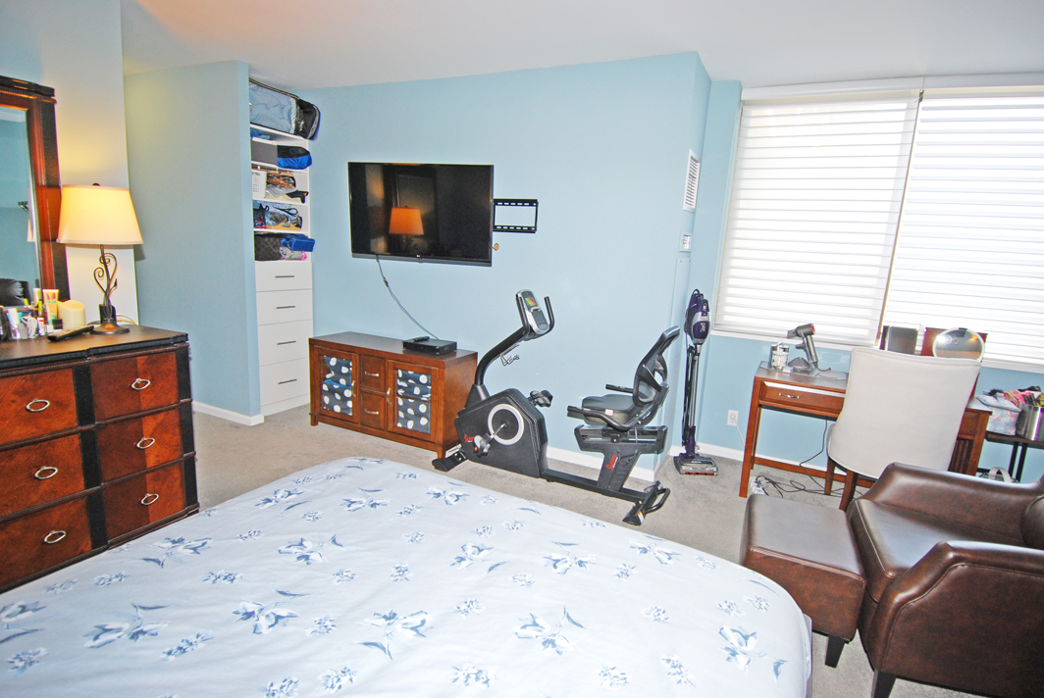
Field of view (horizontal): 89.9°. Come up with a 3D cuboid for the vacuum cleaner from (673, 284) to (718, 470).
[{"bbox_3d":[1.193,0.223,3.439,0.260,1.199,0.280,3,11,-2],"label":"vacuum cleaner"}]

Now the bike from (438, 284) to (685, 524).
[{"bbox_3d":[0.184,0.253,3.085,1.427,1.155,0.580,8,12,24],"label":"bike"}]

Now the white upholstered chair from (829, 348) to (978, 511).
[{"bbox_3d":[2.002,0.487,2.844,0.565,0.992,0.610,7,11,20],"label":"white upholstered chair"}]

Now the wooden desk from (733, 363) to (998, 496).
[{"bbox_3d":[1.925,0.559,3.105,1.075,0.745,0.526,8,12,24],"label":"wooden desk"}]

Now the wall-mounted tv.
[{"bbox_3d":[-0.716,-0.954,3.688,1.142,0.666,0.065,7,16,19],"label":"wall-mounted tv"}]

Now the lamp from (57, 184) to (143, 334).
[{"bbox_3d":[-1.909,-0.411,2.384,0.305,0.656,0.305,8,12,24],"label":"lamp"}]

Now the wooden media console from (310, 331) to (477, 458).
[{"bbox_3d":[-0.948,0.299,3.819,1.161,0.665,0.429,8,12,24],"label":"wooden media console"}]

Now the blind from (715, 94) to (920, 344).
[{"bbox_3d":[1.833,-0.811,3.352,0.953,1.503,0.070,8,12,24],"label":"blind"}]

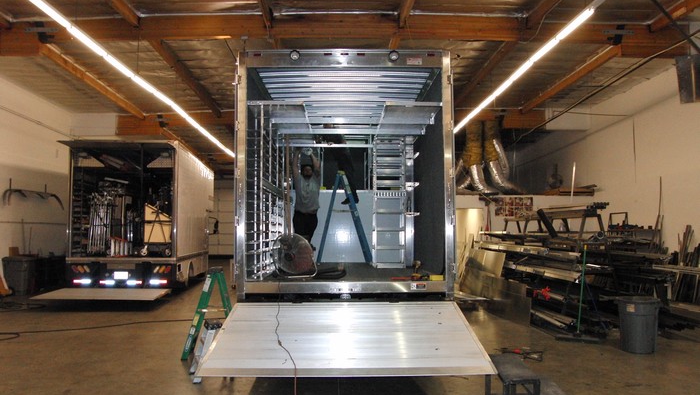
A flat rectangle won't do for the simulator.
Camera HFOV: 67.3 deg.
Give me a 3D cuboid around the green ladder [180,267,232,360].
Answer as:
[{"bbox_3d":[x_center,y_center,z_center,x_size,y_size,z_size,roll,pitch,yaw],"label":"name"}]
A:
[{"bbox_3d":[-1.802,1.535,7.058,0.740,1.166,0.470,0,-4,-2],"label":"green ladder"}]

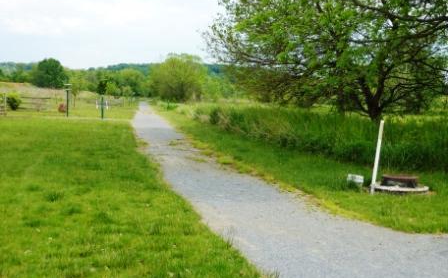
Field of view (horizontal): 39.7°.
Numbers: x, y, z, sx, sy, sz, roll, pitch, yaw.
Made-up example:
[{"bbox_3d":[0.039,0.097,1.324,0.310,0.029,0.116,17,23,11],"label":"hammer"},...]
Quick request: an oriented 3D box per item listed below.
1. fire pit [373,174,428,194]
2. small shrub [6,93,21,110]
[{"bbox_3d":[3.182,0.790,11.200,1.020,0.230,1.020,0,4,0],"label":"fire pit"},{"bbox_3d":[-16.265,-2.898,48.000,1.100,1.250,1.100,0,4,0],"label":"small shrub"}]

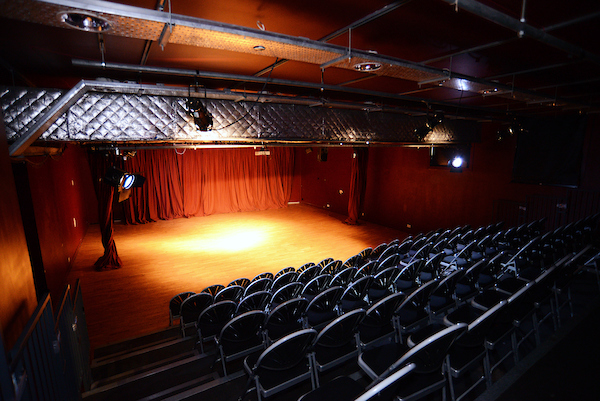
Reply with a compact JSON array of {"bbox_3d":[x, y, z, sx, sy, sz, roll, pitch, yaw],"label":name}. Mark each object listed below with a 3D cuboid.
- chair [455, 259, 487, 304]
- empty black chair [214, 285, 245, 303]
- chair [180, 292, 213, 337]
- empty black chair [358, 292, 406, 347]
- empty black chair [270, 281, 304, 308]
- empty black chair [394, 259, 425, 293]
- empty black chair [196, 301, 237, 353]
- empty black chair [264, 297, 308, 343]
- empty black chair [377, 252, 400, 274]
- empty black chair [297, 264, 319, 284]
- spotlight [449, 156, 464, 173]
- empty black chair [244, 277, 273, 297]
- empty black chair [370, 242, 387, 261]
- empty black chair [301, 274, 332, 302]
[{"bbox_3d":[1.936,1.027,3.528,0.480,0.800,0.470,-7,11,-32],"label":"chair"},{"bbox_3d":[-1.080,1.553,4.459,0.460,0.815,0.510,-6,12,-31],"label":"empty black chair"},{"bbox_3d":[-1.560,1.698,4.519,0.470,0.800,0.500,-6,11,-32],"label":"chair"},{"bbox_3d":[0.666,1.151,2.797,0.470,0.800,0.500,-6,11,-32],"label":"empty black chair"},{"bbox_3d":[-0.213,1.386,4.074,0.460,0.815,0.510,-6,12,-31],"label":"empty black chair"},{"bbox_3d":[1.491,1.173,4.253,0.480,0.800,0.470,-7,11,-32],"label":"empty black chair"},{"bbox_3d":[-1.006,1.472,3.589,0.460,0.815,0.510,-6,12,-31],"label":"empty black chair"},{"bbox_3d":[-0.190,1.310,3.173,0.460,0.815,0.510,-6,12,-31],"label":"empty black chair"},{"bbox_3d":[1.470,1.277,5.311,0.470,0.800,0.500,-6,11,-32],"label":"empty black chair"},{"bbox_3d":[0.104,1.526,5.560,0.470,0.800,0.500,-6,11,-32],"label":"empty black chair"},{"bbox_3d":[4.744,-1.106,9.100,0.400,0.420,0.420,5,28,27],"label":"spotlight"},{"bbox_3d":[-0.712,1.627,4.956,0.480,0.800,0.470,-7,11,-32],"label":"empty black chair"},{"bbox_3d":[1.992,1.478,7.897,0.470,0.800,0.500,-6,11,-32],"label":"empty black chair"},{"bbox_3d":[0.195,1.342,4.322,0.460,0.815,0.510,-6,12,-31],"label":"empty black chair"}]

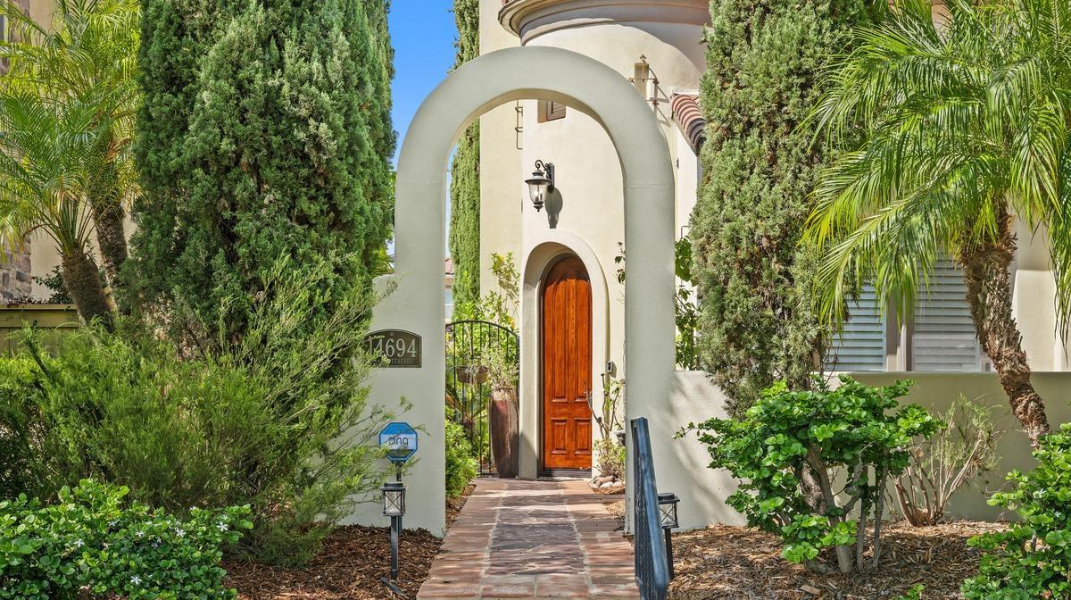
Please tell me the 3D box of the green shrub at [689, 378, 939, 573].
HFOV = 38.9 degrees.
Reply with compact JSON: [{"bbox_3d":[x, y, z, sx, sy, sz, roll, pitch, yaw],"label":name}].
[{"bbox_3d":[1.655,1.040,9.000,1.430,1.130,1.200,0,-2,0],"label":"green shrub"}]

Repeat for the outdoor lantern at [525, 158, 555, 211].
[{"bbox_3d":[0.060,-1.268,16.900,0.350,0.585,0.290,2,-3,-42],"label":"outdoor lantern"}]

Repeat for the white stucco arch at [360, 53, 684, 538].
[{"bbox_3d":[-0.127,-0.069,11.100,2.250,3.530,0.420,0,-2,0],"label":"white stucco arch"}]

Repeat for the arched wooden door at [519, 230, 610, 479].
[{"bbox_3d":[0.307,0.619,17.100,0.400,2.840,1.430,2,-3,-42],"label":"arched wooden door"}]

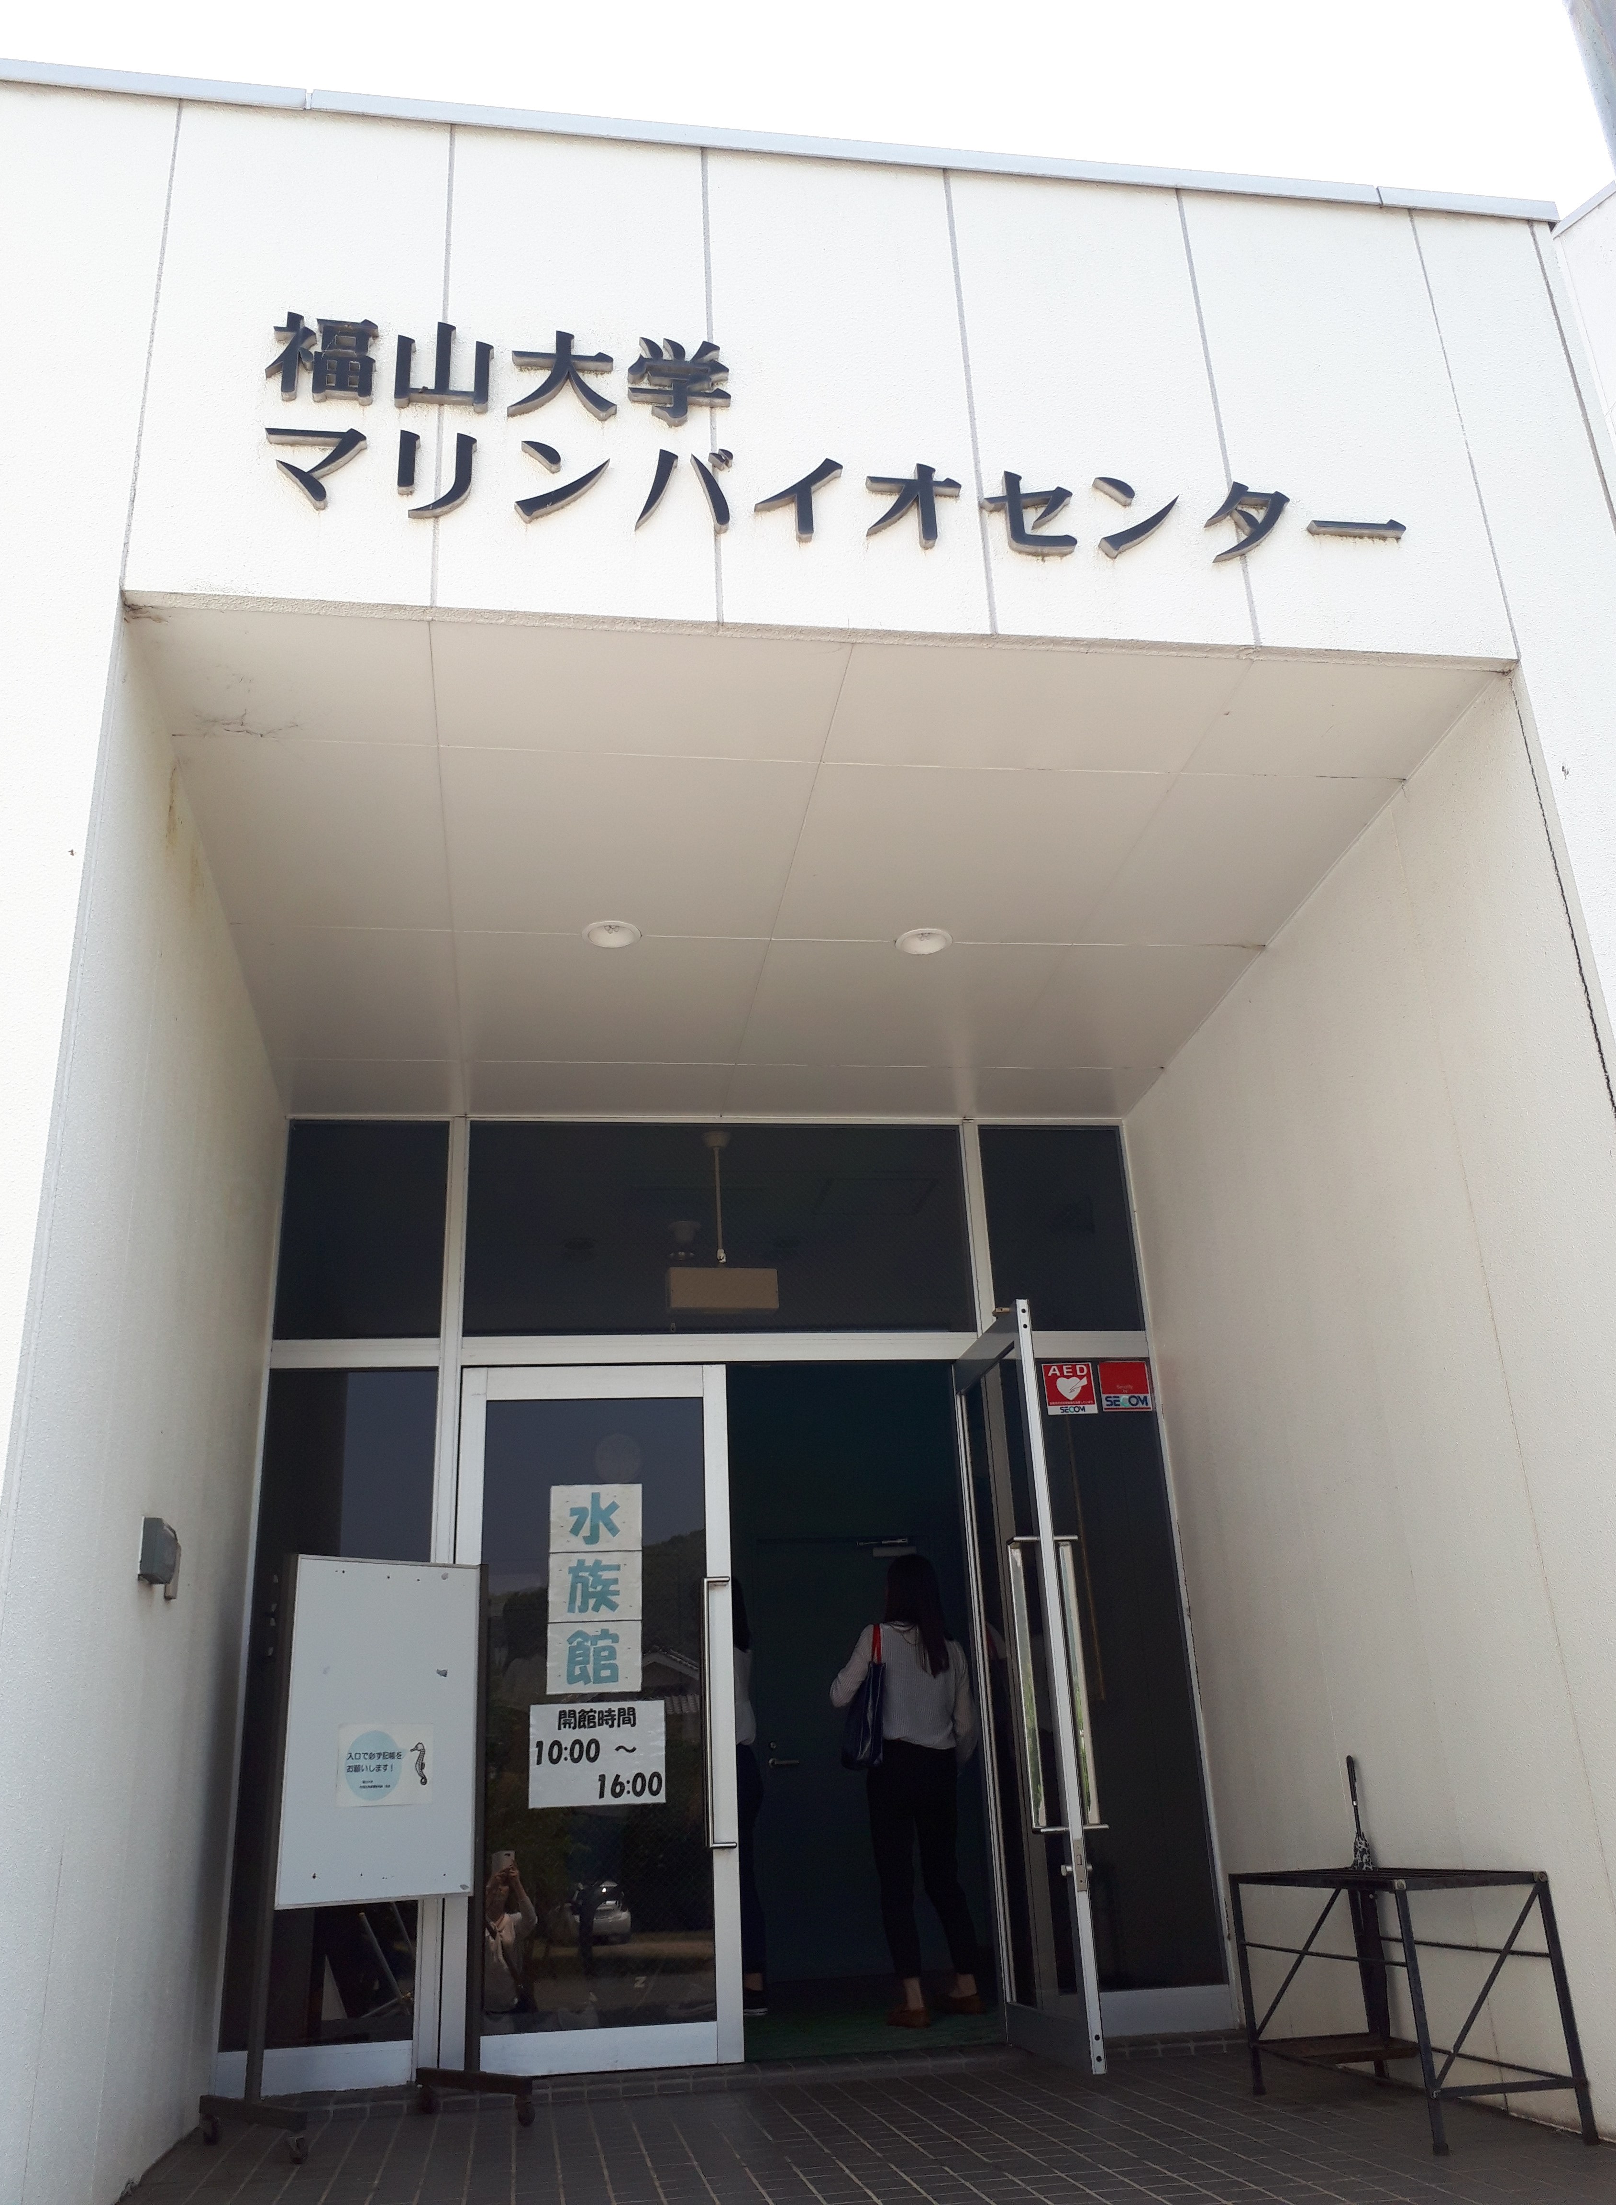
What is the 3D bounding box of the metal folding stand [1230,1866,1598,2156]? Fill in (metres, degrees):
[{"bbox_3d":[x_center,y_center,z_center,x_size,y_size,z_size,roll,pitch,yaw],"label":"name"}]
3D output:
[{"bbox_3d":[1.449,2.207,4.273,0.385,0.540,0.975,1,-23,-10],"label":"metal folding stand"}]

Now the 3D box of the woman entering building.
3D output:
[{"bbox_3d":[0.326,2.375,6.066,0.490,1.550,0.350,0,-22,-8],"label":"woman entering building"}]

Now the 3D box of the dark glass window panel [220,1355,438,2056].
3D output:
[{"bbox_3d":[-1.463,1.803,5.337,0.550,1.990,0.040,0,-22,-8],"label":"dark glass window panel"}]

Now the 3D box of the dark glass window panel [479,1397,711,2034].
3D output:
[{"bbox_3d":[-0.663,1.864,5.421,0.720,1.875,0.040,0,-22,-8],"label":"dark glass window panel"}]

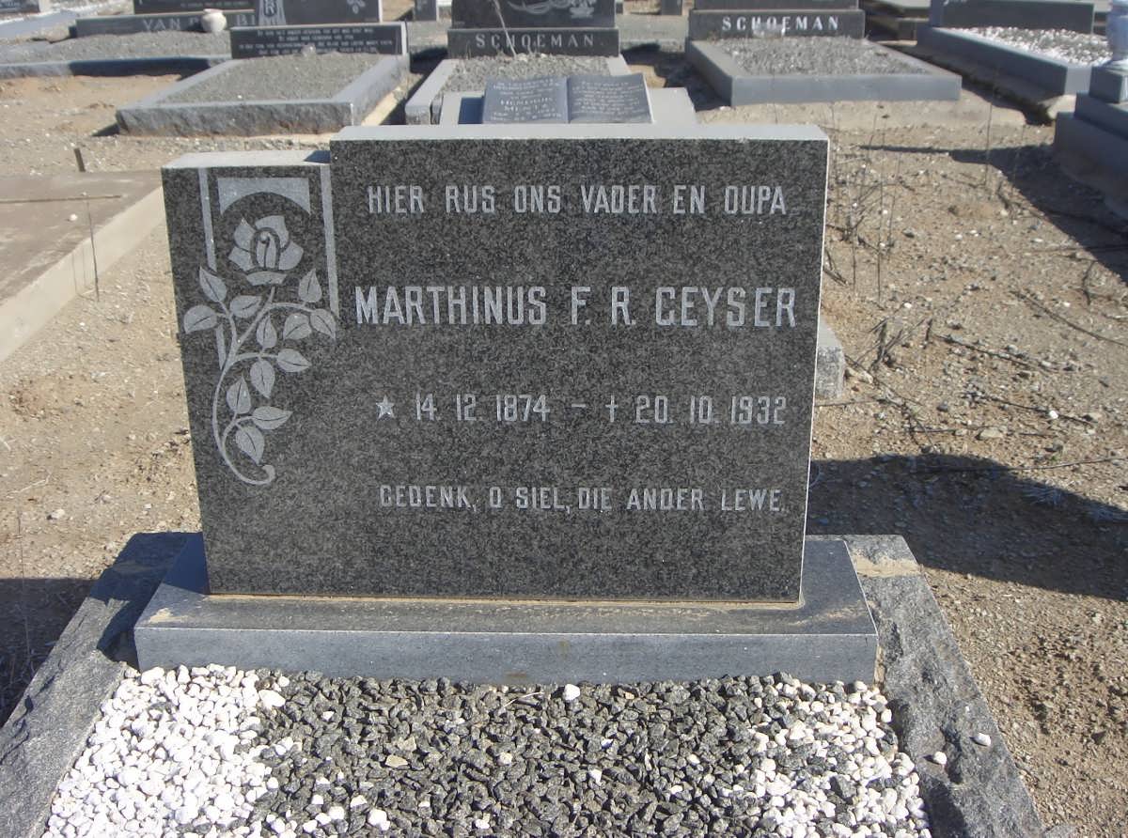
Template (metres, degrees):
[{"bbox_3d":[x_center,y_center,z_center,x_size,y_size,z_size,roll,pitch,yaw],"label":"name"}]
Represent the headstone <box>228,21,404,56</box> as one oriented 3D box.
[{"bbox_3d":[-1.452,-2.260,7.559,1.000,0.190,0.240,-1,22,-3],"label":"headstone"}]

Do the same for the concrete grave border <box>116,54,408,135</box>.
[{"bbox_3d":[-1.439,-1.732,6.629,1.000,0.120,2.200,0,22,0],"label":"concrete grave border"}]

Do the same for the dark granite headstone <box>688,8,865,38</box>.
[{"bbox_3d":[1.396,-2.618,8.370,1.150,0.190,0.250,-1,22,-1],"label":"dark granite headstone"}]

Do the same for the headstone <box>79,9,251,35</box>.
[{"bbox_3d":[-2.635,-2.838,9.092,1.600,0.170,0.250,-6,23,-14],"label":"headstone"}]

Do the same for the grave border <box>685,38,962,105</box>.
[{"bbox_3d":[1.429,-2.082,7.487,1.170,0.140,2.150,-1,22,-1],"label":"grave border"}]

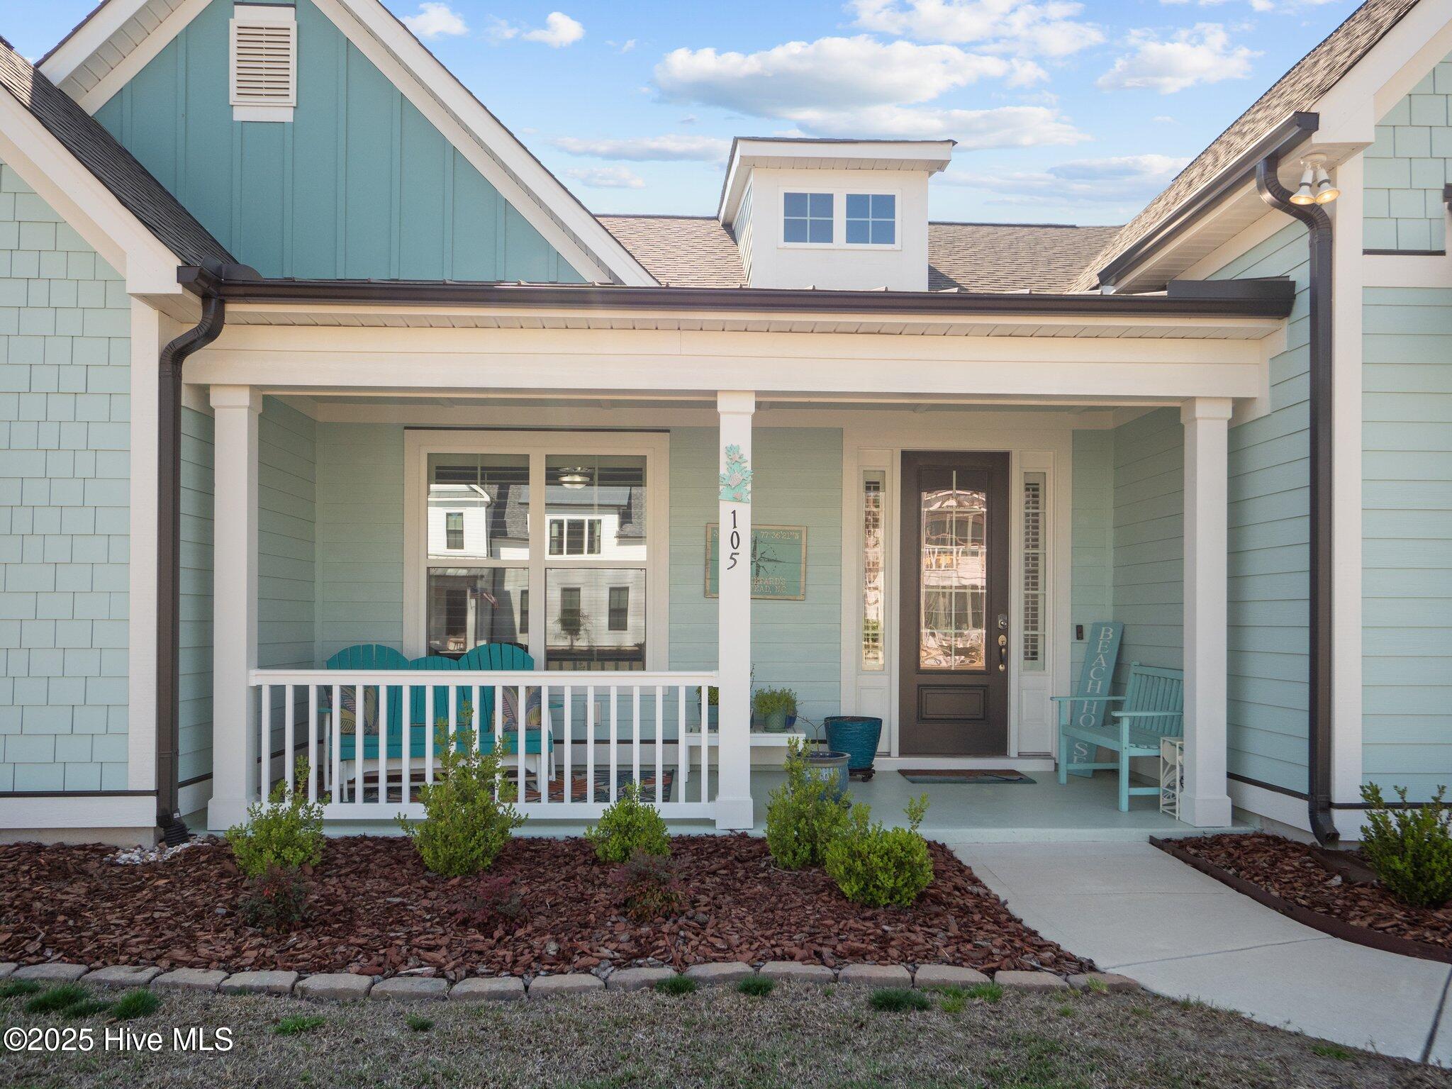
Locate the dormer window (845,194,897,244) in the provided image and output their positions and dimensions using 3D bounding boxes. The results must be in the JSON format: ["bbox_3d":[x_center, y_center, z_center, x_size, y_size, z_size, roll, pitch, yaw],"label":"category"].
[{"bbox_3d":[1.397,-3.121,11.300,0.480,0.500,0.080,0,-2,-2],"label":"dormer window"}]

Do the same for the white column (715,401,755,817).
[{"bbox_3d":[0.046,0.370,6.620,0.205,2.440,0.205,0,-1,-3],"label":"white column"}]

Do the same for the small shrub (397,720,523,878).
[{"bbox_3d":[-1.343,1.300,5.970,0.620,0.750,0.570,0,-2,-2],"label":"small shrub"}]

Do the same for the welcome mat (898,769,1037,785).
[{"bbox_3d":[1.827,1.760,8.900,0.910,0.015,0.600,0,-2,-2],"label":"welcome mat"}]

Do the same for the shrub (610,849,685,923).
[{"bbox_3d":[-0.342,1.498,5.170,0.330,0.290,0.310,0,-2,-2],"label":"shrub"}]

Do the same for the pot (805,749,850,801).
[{"bbox_3d":[0.587,1.480,7.360,0.390,0.335,0.390,0,-1,0],"label":"pot"}]

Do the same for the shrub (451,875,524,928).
[{"bbox_3d":[-1.023,1.530,5.030,0.320,0.210,0.300,0,-2,-2],"label":"shrub"}]

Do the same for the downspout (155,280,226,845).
[{"bbox_3d":[-3.006,0.099,6.600,0.390,3.160,0.200,0,-2,-2],"label":"downspout"}]

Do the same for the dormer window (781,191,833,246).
[{"bbox_3d":[0.765,-3.033,10.920,0.465,0.485,0.070,0,-1,-3],"label":"dormer window"}]

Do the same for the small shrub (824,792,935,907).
[{"bbox_3d":[0.704,1.416,5.420,0.500,0.490,0.470,0,-2,-2],"label":"small shrub"}]

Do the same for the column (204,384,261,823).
[{"bbox_3d":[-2.731,0.356,6.540,0.207,2.440,0.207,0,-1,-3],"label":"column"}]

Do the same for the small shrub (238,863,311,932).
[{"bbox_3d":[-1.980,1.550,5.150,0.325,0.310,0.300,0,-1,-3],"label":"small shrub"}]

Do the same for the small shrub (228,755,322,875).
[{"bbox_3d":[-2.280,1.383,5.940,0.510,0.615,0.470,0,-1,-3],"label":"small shrub"}]

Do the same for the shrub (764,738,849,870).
[{"bbox_3d":[0.414,1.334,6.040,0.440,0.675,0.420,0,-1,-3],"label":"shrub"}]

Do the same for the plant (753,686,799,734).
[{"bbox_3d":[0.376,1.262,8.950,0.345,0.355,0.330,0,-2,-2],"label":"plant"}]

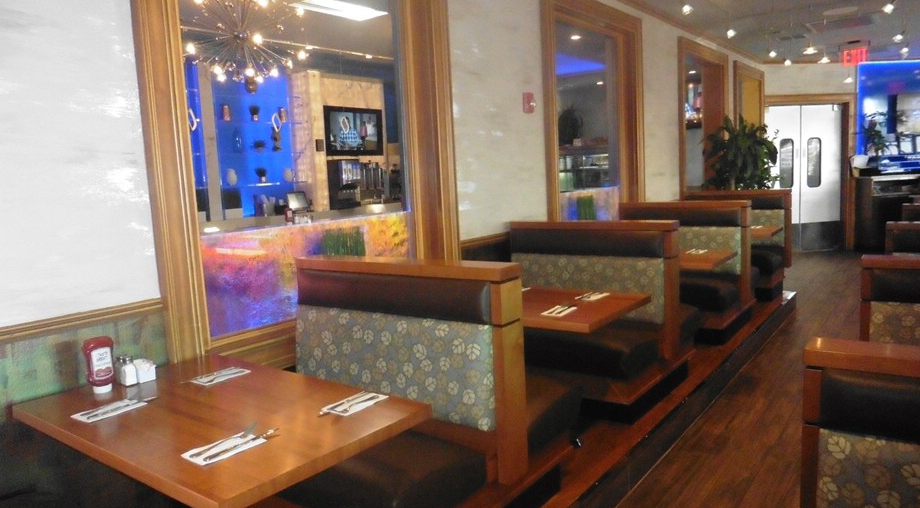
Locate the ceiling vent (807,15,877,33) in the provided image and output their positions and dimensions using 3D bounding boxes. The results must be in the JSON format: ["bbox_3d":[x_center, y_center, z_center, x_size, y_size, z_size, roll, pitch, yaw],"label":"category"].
[{"bbox_3d":[4.550,-2.756,7.605,0.620,0.040,0.610,2,9,37],"label":"ceiling vent"}]

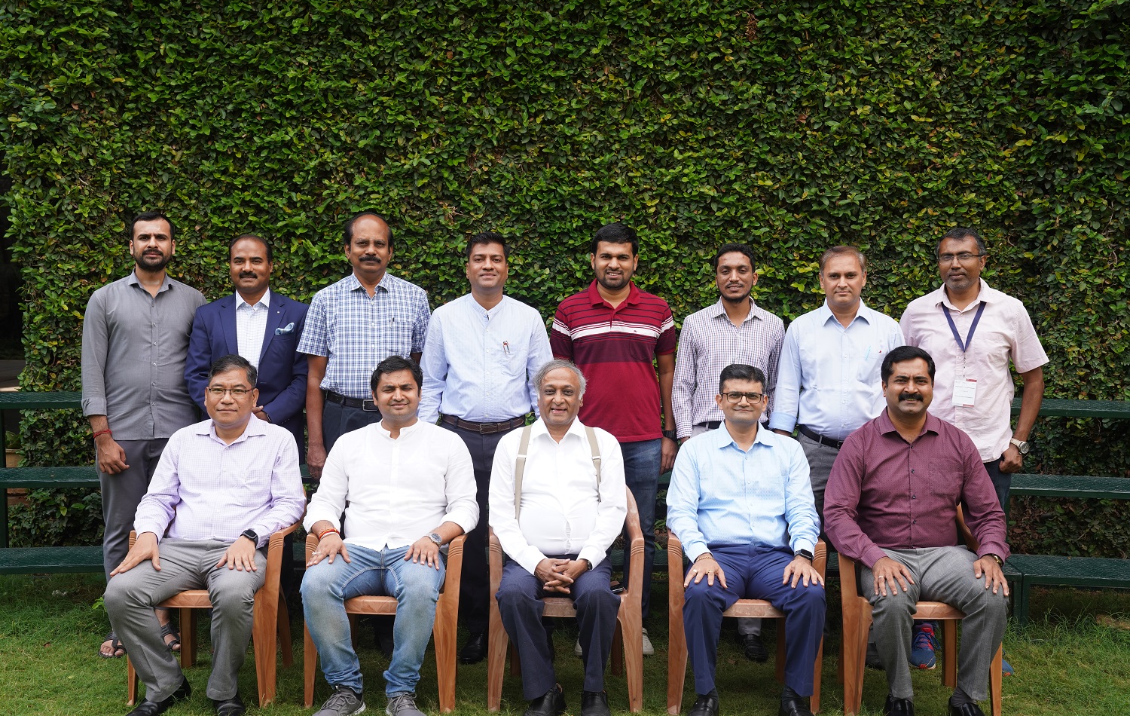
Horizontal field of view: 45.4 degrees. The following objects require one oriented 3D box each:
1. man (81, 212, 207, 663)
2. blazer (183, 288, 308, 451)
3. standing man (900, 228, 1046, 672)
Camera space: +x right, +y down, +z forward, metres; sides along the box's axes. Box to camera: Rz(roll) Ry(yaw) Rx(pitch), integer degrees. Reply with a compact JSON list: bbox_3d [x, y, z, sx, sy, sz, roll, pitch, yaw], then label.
[{"bbox_3d":[-1.702,0.303,5.510,0.510,1.793,0.340,-1,5,-17],"label":"man"},{"bbox_3d":[-1.293,0.093,5.502,0.540,0.740,0.330,-1,4,-13],"label":"blazer"},{"bbox_3d":[1.610,0.354,5.407,0.580,1.748,0.360,2,5,21],"label":"standing man"}]

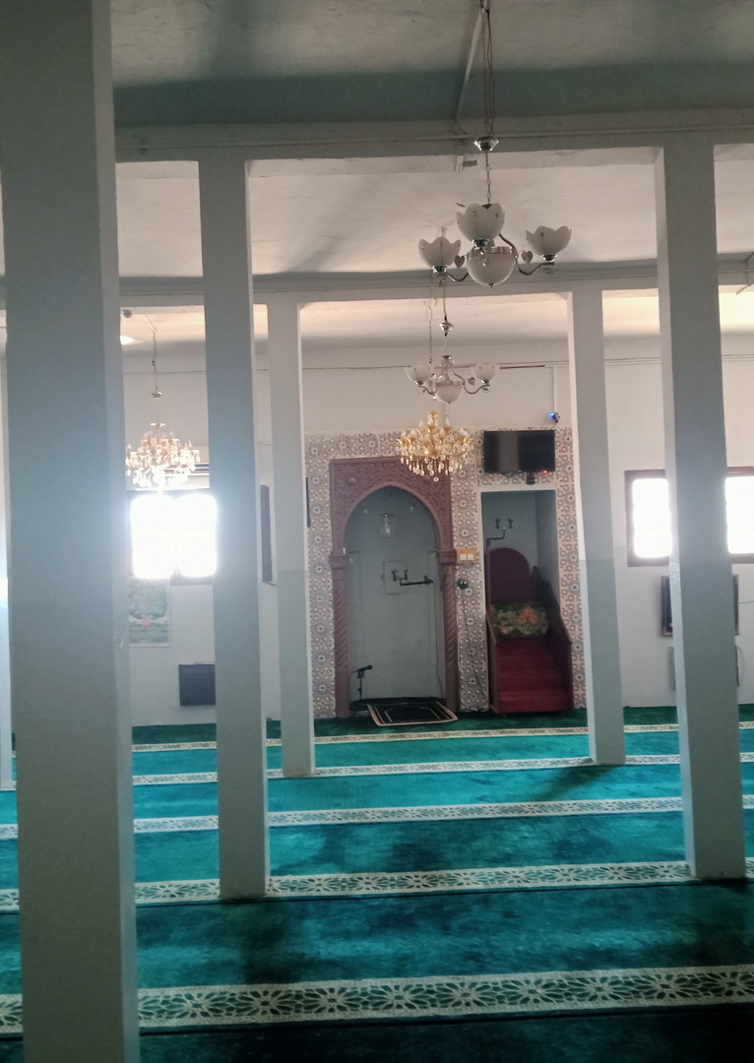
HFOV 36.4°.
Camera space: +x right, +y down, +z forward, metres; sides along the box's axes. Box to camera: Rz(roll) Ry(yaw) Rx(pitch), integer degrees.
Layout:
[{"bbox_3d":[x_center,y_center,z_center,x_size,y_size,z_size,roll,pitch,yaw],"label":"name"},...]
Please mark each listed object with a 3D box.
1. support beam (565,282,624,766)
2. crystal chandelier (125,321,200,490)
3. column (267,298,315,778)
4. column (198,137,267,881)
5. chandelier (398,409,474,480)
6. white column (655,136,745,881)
[{"bbox_3d":[1.552,-0.035,8.101,0.207,3.316,0.207,-2,-1,-1],"label":"support beam"},{"bbox_3d":[-1.822,-1.034,9.599,0.649,1.409,0.649,-2,-1,-1],"label":"crystal chandelier"},{"bbox_3d":[-0.604,0.043,8.068,0.207,3.316,0.210,-2,-1,-1],"label":"column"},{"bbox_3d":[-0.652,-0.028,5.271,0.210,3.338,0.213,-2,-1,-1],"label":"column"},{"bbox_3d":[0.497,-0.716,9.628,0.612,0.603,0.612,-2,-1,-1],"label":"chandelier"},{"bbox_3d":[1.487,-0.106,5.302,0.222,3.338,0.207,-2,-1,-1],"label":"white column"}]

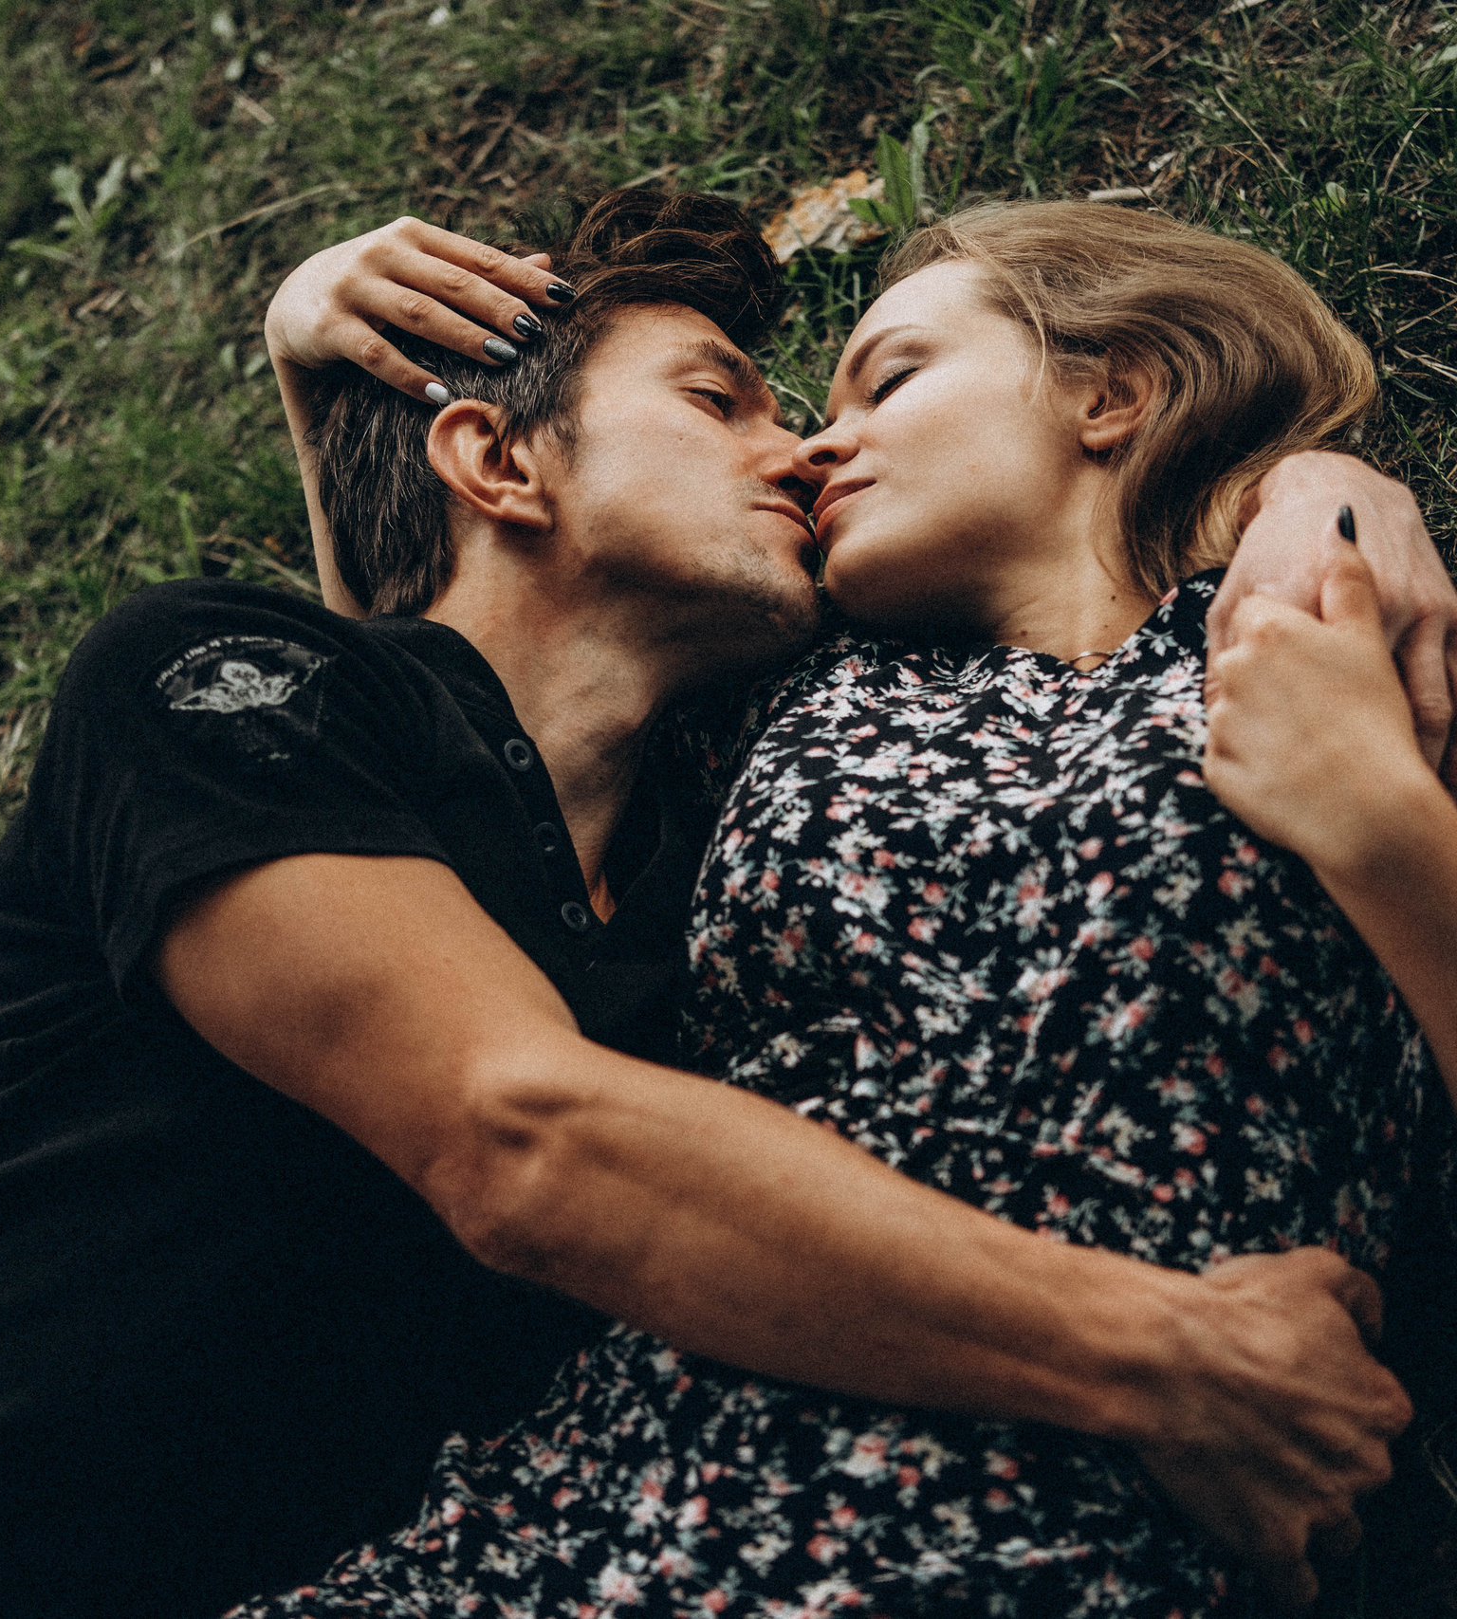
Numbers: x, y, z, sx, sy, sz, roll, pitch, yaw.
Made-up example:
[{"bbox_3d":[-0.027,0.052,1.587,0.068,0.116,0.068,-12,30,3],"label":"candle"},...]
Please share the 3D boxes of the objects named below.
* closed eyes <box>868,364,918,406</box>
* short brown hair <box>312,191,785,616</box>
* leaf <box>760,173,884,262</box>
[{"bbox_3d":[0.073,-0.190,1.600,0.012,0.030,0.013,29,60,-15],"label":"closed eyes"},{"bbox_3d":[-0.081,-0.184,1.620,0.220,0.170,0.190,-20,60,6],"label":"short brown hair"},{"bbox_3d":[0.049,-0.302,1.830,0.070,0.016,0.048,-27,58,-19],"label":"leaf"}]

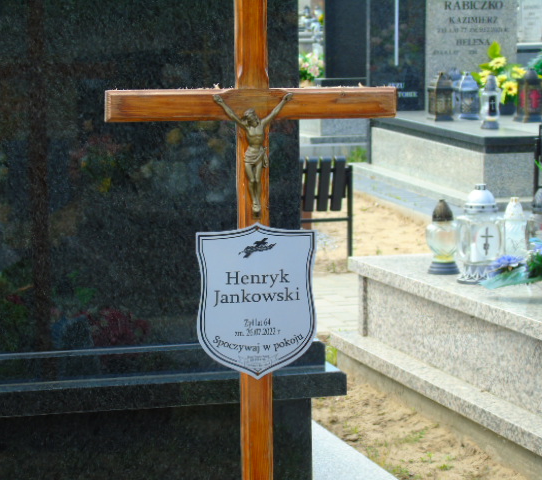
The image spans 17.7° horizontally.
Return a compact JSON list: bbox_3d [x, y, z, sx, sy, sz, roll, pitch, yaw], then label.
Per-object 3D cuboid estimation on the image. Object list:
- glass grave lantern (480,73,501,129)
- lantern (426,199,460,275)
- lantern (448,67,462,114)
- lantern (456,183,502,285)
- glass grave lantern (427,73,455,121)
[{"bbox_3d":[1.379,-0.864,10.880,0.128,0.331,0.128,-1,7,-8],"label":"glass grave lantern"},{"bbox_3d":[0.583,-0.012,5.865,0.110,0.249,0.102,0,7,0],"label":"lantern"},{"bbox_3d":[1.265,-1.018,11.930,0.132,0.324,0.132,-2,7,-14],"label":"lantern"},{"bbox_3d":[0.687,-0.023,5.681,0.150,0.318,0.150,-2,7,-12],"label":"lantern"},{"bbox_3d":[1.121,-0.947,11.481,0.132,0.319,0.132,-3,7,-19],"label":"glass grave lantern"}]

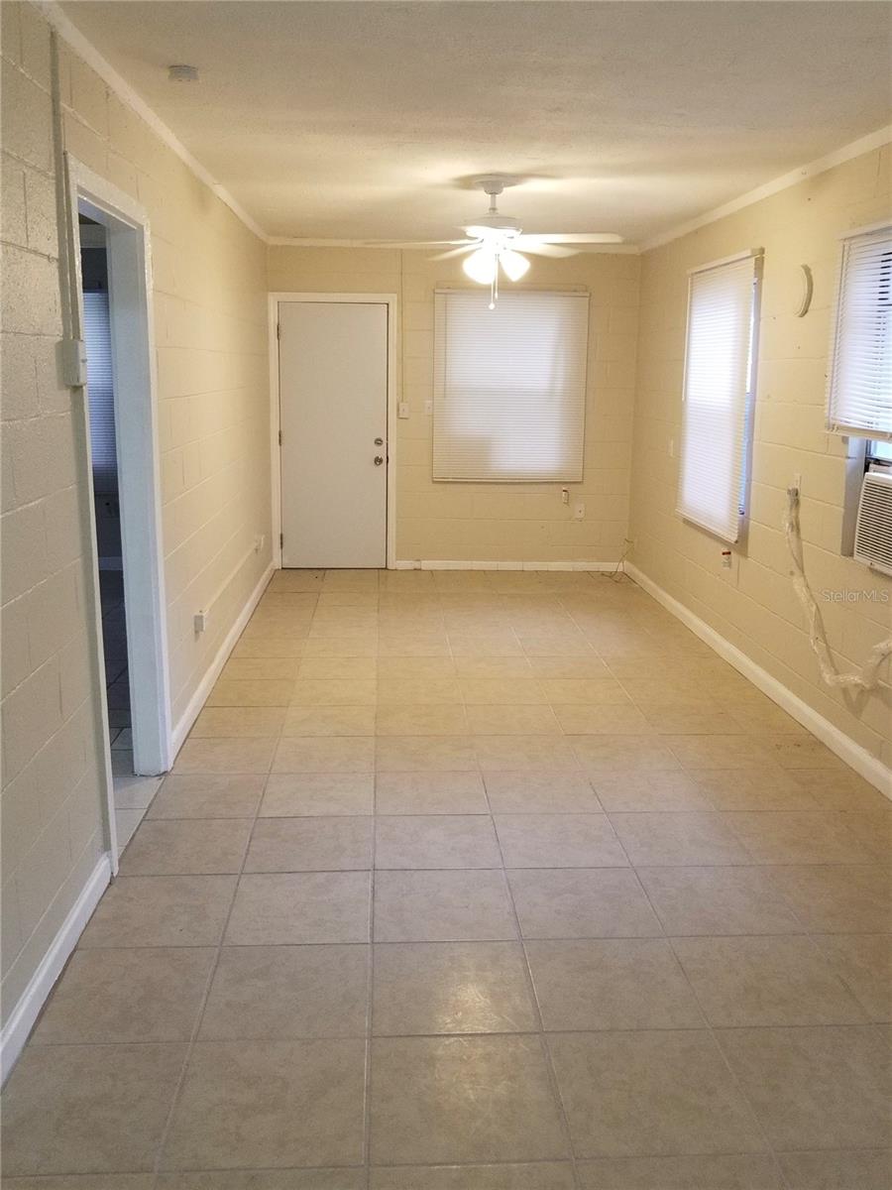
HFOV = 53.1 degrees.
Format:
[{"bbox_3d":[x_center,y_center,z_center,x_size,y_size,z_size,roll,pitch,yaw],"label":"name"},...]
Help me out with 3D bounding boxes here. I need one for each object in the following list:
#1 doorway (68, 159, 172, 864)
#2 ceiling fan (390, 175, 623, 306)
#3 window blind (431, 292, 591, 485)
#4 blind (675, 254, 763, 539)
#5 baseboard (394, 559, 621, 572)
[{"bbox_3d":[-1.131,-0.243,3.028,0.152,2.101,0.802,0,14,-4],"label":"doorway"},{"bbox_3d":[0.231,-1.739,4.426,1.299,0.589,1.299,0,14,-4],"label":"ceiling fan"},{"bbox_3d":[0.500,-1.589,6.862,1.188,1.441,0.061,0,14,-4],"label":"window blind"},{"bbox_3d":[1.548,-1.147,5.176,0.061,1.492,1.066,0,14,-4],"label":"blind"},{"bbox_3d":[0.513,-0.242,7.229,1.847,0.086,0.020,0,14,-4],"label":"baseboard"}]

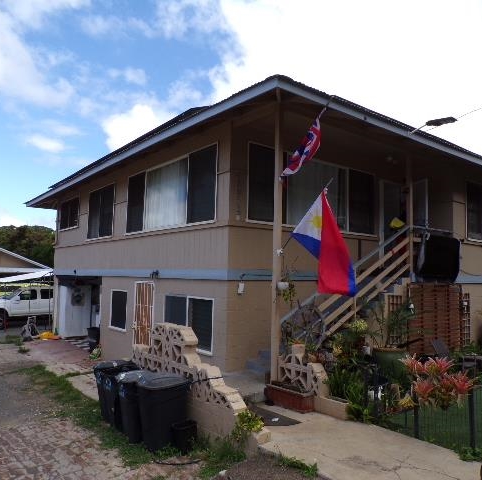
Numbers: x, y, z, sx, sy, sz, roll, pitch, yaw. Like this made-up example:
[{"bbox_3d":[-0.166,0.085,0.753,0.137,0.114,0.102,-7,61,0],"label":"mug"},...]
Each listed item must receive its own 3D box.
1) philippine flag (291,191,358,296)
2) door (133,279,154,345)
[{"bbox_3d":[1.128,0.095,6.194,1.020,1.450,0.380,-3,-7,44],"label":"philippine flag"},{"bbox_3d":[-2.248,2.017,10.065,0.100,2.070,0.980,5,-6,-37],"label":"door"}]

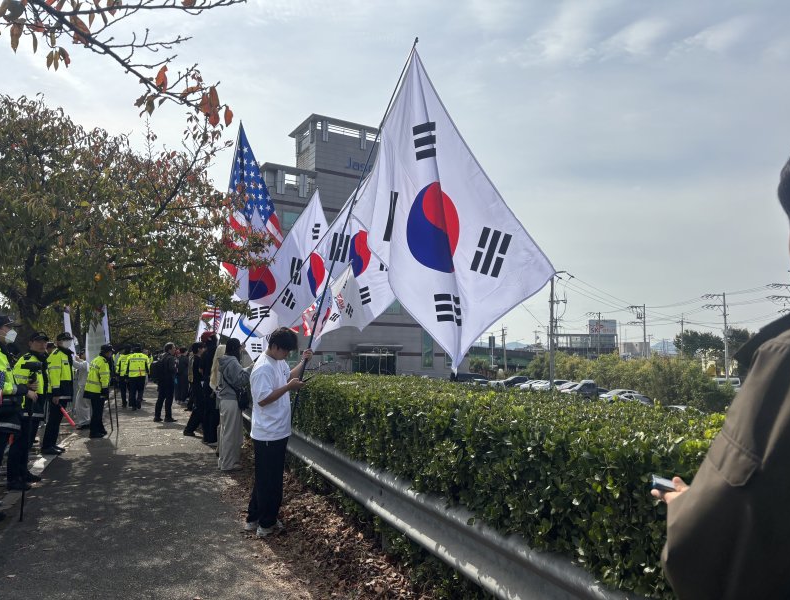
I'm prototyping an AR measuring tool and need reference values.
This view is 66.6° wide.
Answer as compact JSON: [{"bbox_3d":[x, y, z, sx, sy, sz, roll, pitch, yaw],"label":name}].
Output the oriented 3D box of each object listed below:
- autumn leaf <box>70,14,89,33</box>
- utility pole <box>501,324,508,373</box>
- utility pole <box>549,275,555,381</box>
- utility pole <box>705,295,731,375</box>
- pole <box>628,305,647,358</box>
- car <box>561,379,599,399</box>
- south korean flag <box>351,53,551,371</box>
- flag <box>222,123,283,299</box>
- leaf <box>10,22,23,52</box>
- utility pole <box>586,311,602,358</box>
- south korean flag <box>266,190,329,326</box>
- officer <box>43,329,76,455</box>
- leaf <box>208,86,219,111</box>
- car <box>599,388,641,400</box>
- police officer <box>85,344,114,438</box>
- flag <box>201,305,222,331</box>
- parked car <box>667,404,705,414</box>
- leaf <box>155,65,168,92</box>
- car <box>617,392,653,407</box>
[{"bbox_3d":[-1.076,-0.942,2.050,0.066,0.068,0.035,3,-6,-27],"label":"autumn leaf"},{"bbox_3d":[16.136,7.804,89.657,0.300,8.000,0.300,1,-5,0],"label":"utility pole"},{"bbox_3d":[13.078,2.992,49.546,0.320,10.600,0.320,1,-5,0],"label":"utility pole"},{"bbox_3d":[37.214,5.115,69.355,2.610,11.850,0.600,2,-5,-6],"label":"utility pole"},{"bbox_3d":[35.185,6.597,86.848,2.690,11.900,0.600,2,-5,-6],"label":"pole"},{"bbox_3d":[18.522,9.057,60.000,4.700,1.750,1.880,5,-6,-38],"label":"car"},{"bbox_3d":[0.480,-0.690,4.850,1.500,2.450,0.550,2,-5,-18],"label":"south korean flag"},{"bbox_3d":[-2.134,-1.325,9.000,1.000,2.700,0.500,1,-6,-14],"label":"flag"},{"bbox_3d":[-1.260,-0.874,2.000,0.047,0.100,0.030,3,-6,-31],"label":"leaf"},{"bbox_3d":[34.263,8.050,103.355,2.590,11.880,0.600,2,-5,-6],"label":"utility pole"},{"bbox_3d":[-1.476,-0.628,9.100,0.950,1.950,0.600,2,-5,-18],"label":"south korean flag"},{"bbox_3d":[-4.969,1.377,8.900,0.370,1.760,0.500,0,-5,3],"label":"officer"},{"bbox_3d":[-0.740,-0.822,2.450,0.048,0.098,0.030,2,-6,-17],"label":"leaf"},{"bbox_3d":[19.789,8.562,52.500,4.700,1.460,1.840,5,-6,-38],"label":"car"},{"bbox_3d":[-5.360,1.651,10.900,0.480,1.670,0.400,-4,-6,40],"label":"police officer"},{"bbox_3d":[-3.359,0.320,11.000,0.380,0.480,0.180,2,-6,-17],"label":"flag"},{"bbox_3d":[15.031,6.170,30.938,4.600,1.470,1.850,2,-5,-16],"label":"parked car"},{"bbox_3d":[-0.836,-0.792,2.150,0.042,0.097,0.035,1,-5,0],"label":"leaf"},{"bbox_3d":[19.169,8.116,47.500,4.650,1.450,1.840,5,-6,-38],"label":"car"}]

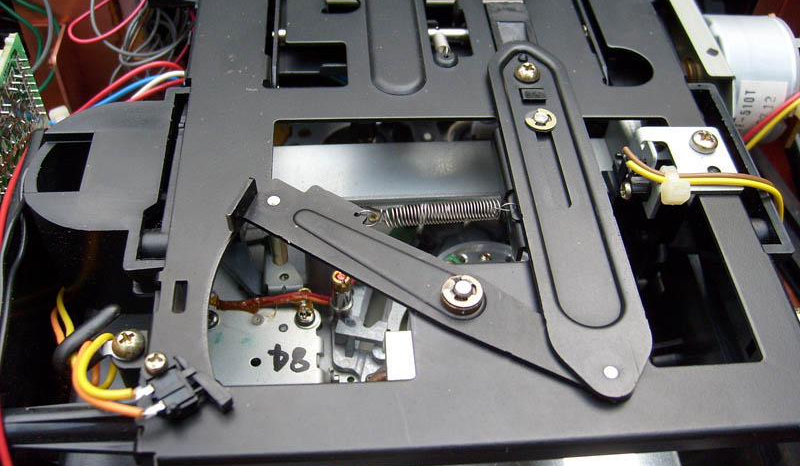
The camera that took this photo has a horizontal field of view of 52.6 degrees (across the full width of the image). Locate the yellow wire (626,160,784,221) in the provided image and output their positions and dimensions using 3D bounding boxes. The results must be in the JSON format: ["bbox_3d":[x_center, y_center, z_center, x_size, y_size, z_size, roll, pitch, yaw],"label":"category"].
[{"bbox_3d":[0.063,-0.008,0.172,0.032,0.008,0.013,-2,51,-5],"label":"yellow wire"}]

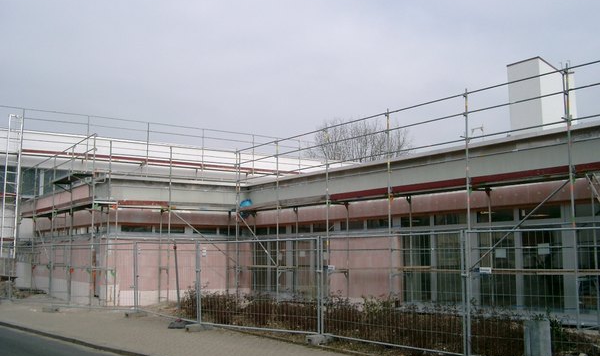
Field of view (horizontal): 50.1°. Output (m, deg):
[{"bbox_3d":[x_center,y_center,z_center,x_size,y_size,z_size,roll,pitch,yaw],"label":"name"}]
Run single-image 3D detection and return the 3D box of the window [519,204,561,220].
[{"bbox_3d":[5.683,0.822,15.145,0.100,0.325,1.068,6,-10,-38],"label":"window"}]

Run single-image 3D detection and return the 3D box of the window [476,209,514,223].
[{"bbox_3d":[4.928,0.953,16.105,0.100,0.320,1.078,6,-10,-38],"label":"window"}]

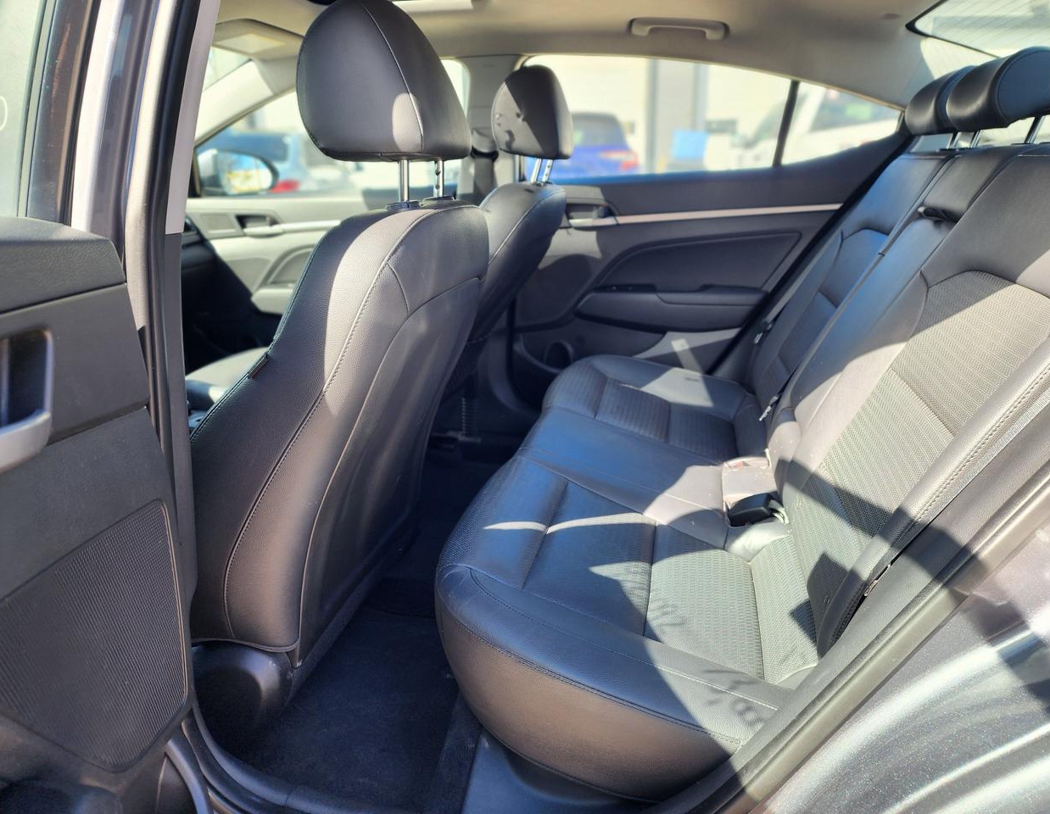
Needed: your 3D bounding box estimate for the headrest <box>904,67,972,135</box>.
[{"bbox_3d":[0.815,-0.576,1.363,0.135,0.135,0.250,10,21,10],"label":"headrest"}]

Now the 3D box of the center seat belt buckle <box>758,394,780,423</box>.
[{"bbox_3d":[0.504,0.003,1.490,0.022,0.075,0.050,31,23,2],"label":"center seat belt buckle"}]

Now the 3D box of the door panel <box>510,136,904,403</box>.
[{"bbox_3d":[0.411,-0.312,1.888,0.980,0.710,0.130,3,19,13],"label":"door panel"}]

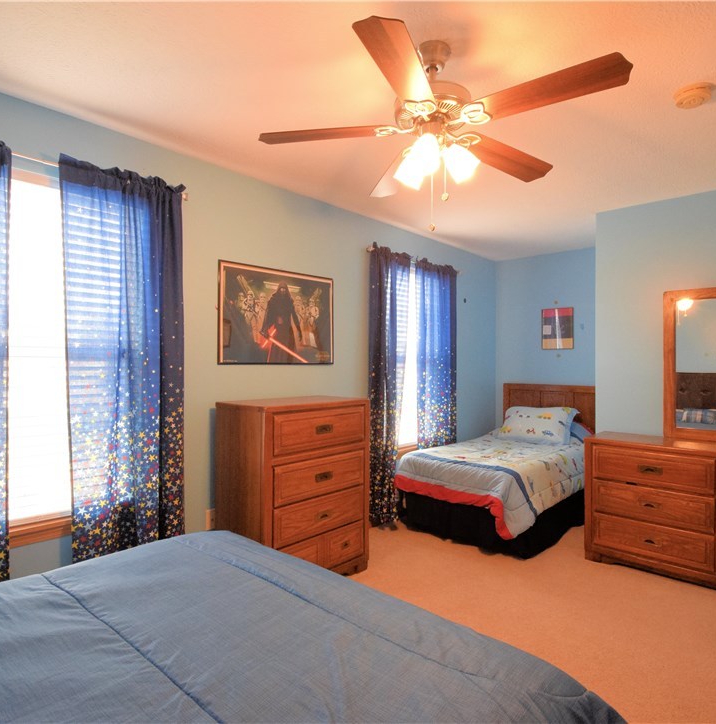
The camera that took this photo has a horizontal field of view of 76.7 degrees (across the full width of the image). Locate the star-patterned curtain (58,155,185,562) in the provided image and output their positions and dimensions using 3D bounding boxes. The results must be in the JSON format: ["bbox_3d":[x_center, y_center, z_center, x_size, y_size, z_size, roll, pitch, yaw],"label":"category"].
[{"bbox_3d":[-1.118,0.194,2.215,0.111,2.207,0.565,0,0,44],"label":"star-patterned curtain"}]

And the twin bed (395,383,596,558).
[{"bbox_3d":[1.384,0.757,3.988,1.030,1.055,2.080,0,0,41],"label":"twin bed"}]

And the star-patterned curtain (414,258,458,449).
[{"bbox_3d":[0.721,0.194,4.133,0.111,2.207,0.667,0,0,44],"label":"star-patterned curtain"}]

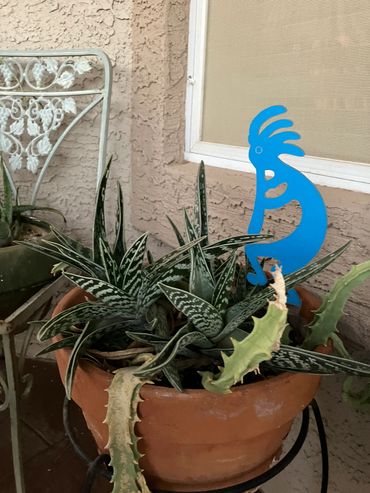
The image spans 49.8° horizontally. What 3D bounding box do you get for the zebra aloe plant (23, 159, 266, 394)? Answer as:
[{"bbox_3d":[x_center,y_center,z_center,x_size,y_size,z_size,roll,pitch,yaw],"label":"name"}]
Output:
[{"bbox_3d":[-0.044,0.034,0.472,0.290,0.245,0.250,1,15,0],"label":"zebra aloe plant"}]

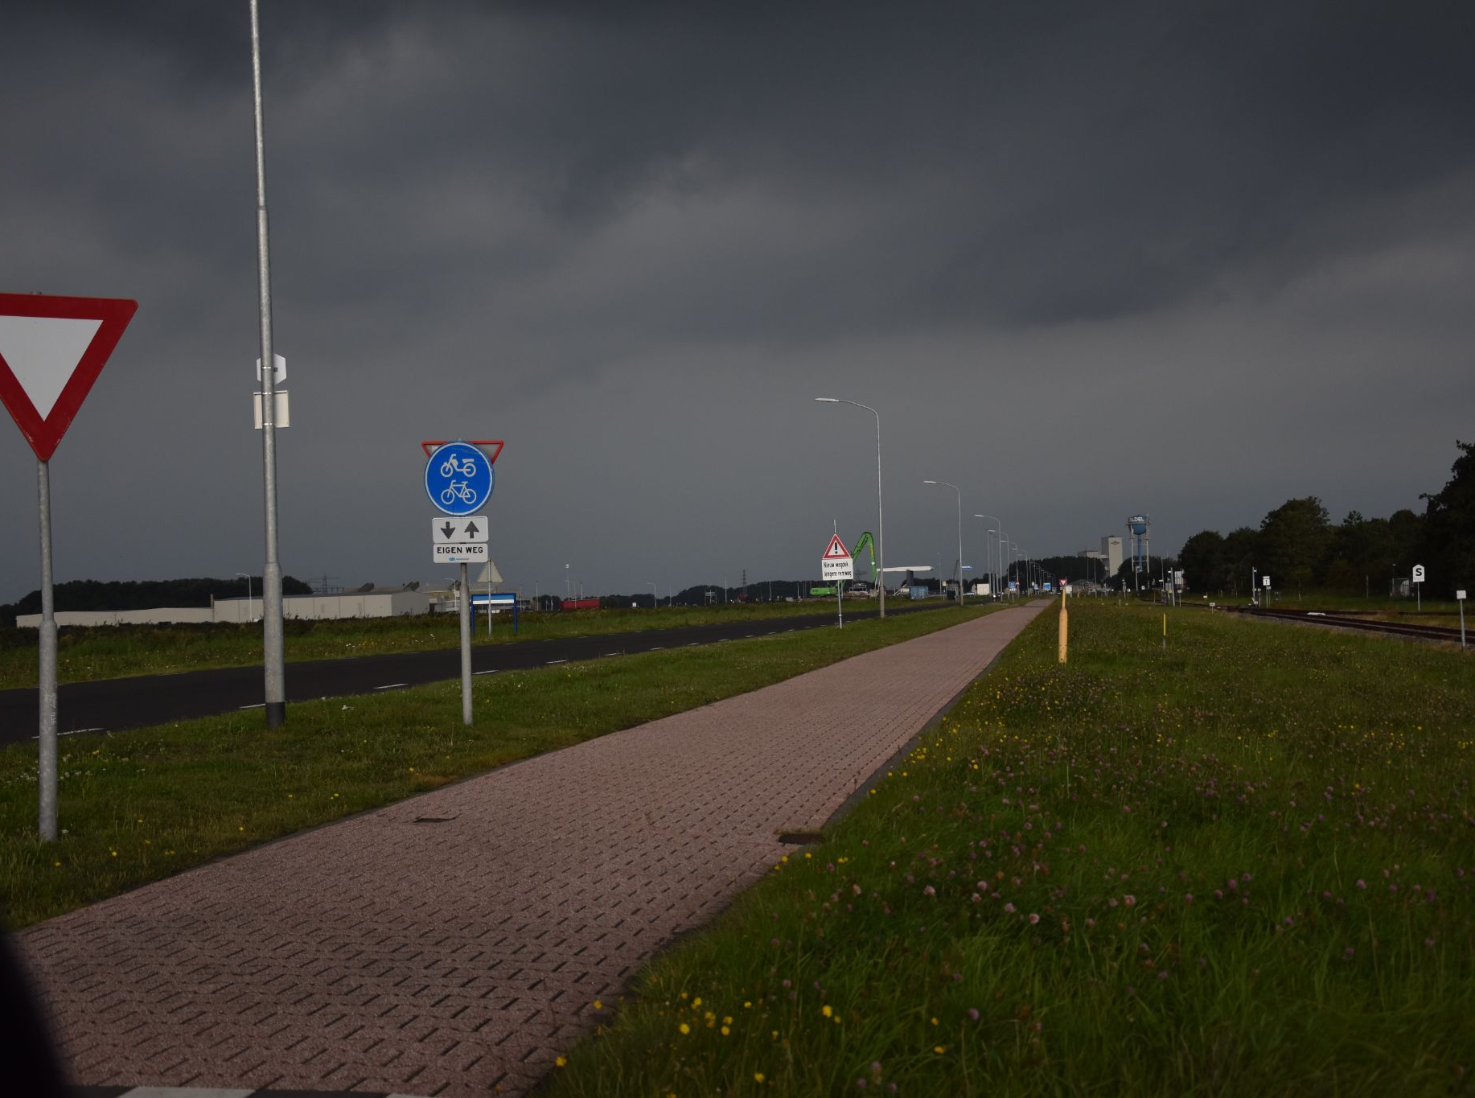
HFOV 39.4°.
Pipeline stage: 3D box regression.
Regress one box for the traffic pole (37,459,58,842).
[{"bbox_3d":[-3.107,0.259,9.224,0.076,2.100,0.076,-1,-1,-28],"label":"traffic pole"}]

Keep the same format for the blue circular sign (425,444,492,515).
[{"bbox_3d":[-2.233,-0.559,16.550,0.600,0.600,0.040,-2,-1,14],"label":"blue circular sign"}]

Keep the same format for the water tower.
[{"bbox_3d":[194.450,1.563,1000.000,11.700,36.000,11.700,-1,-1,0],"label":"water tower"}]

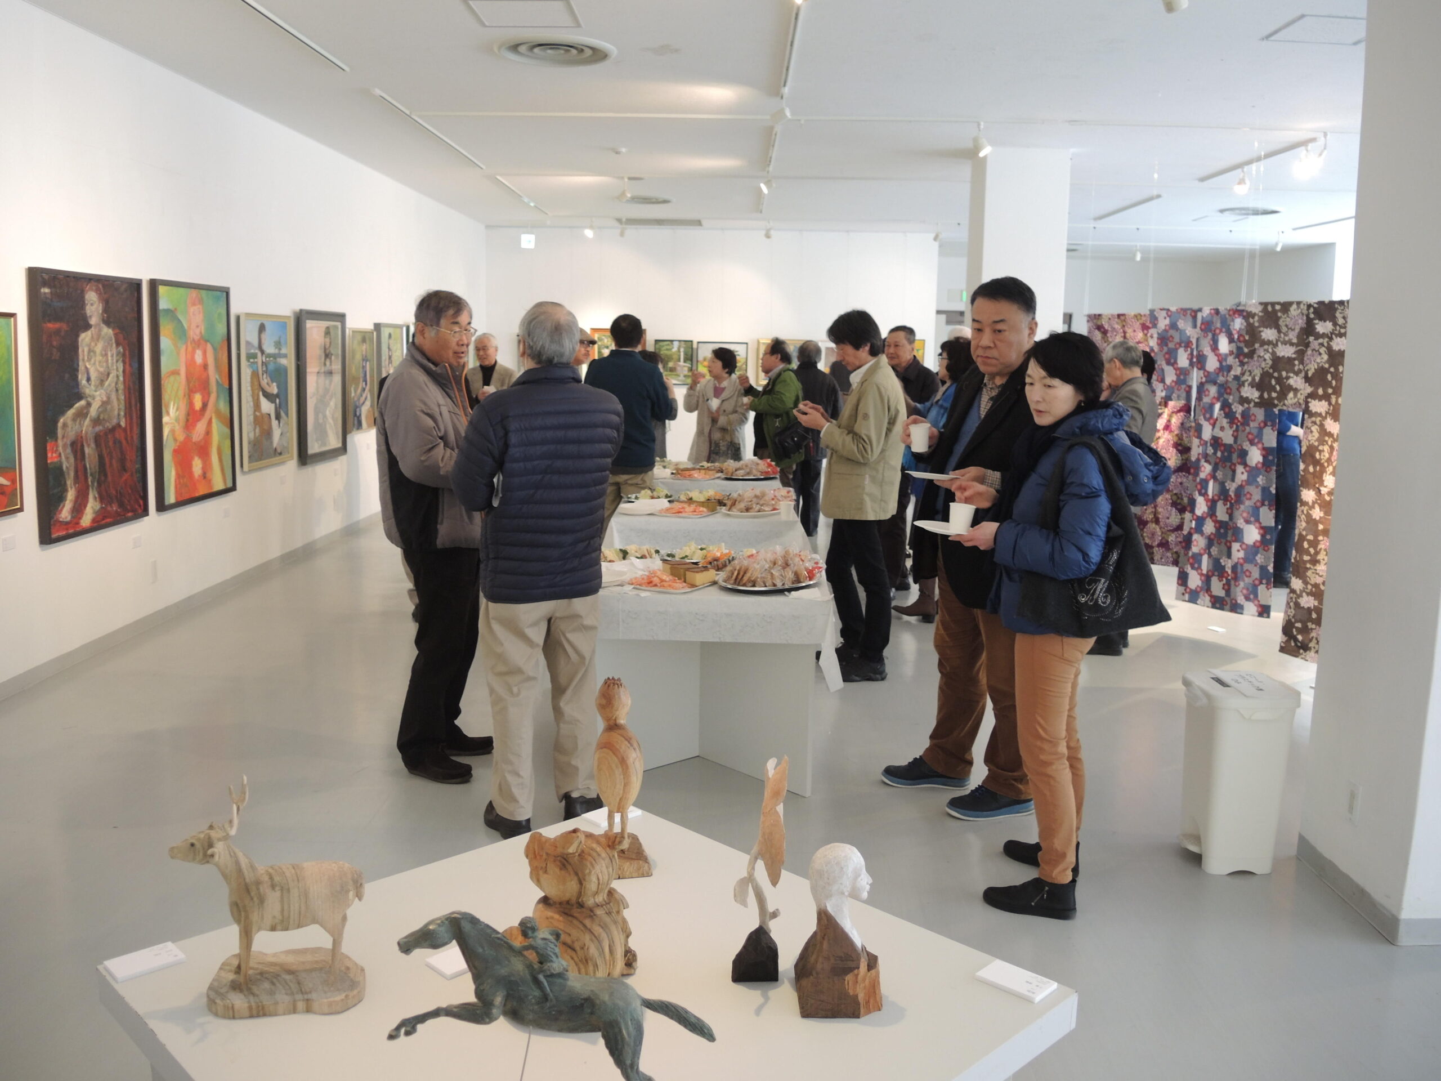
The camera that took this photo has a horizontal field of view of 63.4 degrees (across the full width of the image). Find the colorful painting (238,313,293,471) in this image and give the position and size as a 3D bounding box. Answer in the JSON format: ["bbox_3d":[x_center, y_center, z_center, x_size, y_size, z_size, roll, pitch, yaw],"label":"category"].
[{"bbox_3d":[-3.035,-1.000,7.803,0.060,0.985,0.800,1,9,1],"label":"colorful painting"}]

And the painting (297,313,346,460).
[{"bbox_3d":[-3.038,-1.177,8.900,0.050,1.120,0.920,2,10,0],"label":"painting"}]

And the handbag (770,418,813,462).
[{"bbox_3d":[0.496,-0.692,8.095,0.290,0.240,0.140,-18,9,-5],"label":"handbag"}]

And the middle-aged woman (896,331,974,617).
[{"bbox_3d":[1.224,-0.340,6.557,0.440,1.571,0.450,0,10,0],"label":"middle-aged woman"}]

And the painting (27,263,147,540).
[{"bbox_3d":[-3.041,-0.662,5.661,0.055,1.240,0.900,3,10,0],"label":"painting"}]

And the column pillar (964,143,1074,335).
[{"bbox_3d":[2.371,-1.574,9.534,0.640,3.020,0.650,0,10,0],"label":"column pillar"}]

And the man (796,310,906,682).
[{"bbox_3d":[0.579,-0.216,5.436,0.470,1.694,0.460,-1,10,-5],"label":"man"}]

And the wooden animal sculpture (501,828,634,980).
[{"bbox_3d":[-0.197,0.479,1.552,0.170,0.207,0.130,2,9,6],"label":"wooden animal sculpture"}]

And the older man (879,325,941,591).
[{"bbox_3d":[1.095,-0.483,7.203,0.500,1.670,0.330,7,12,36],"label":"older man"}]

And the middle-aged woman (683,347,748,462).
[{"bbox_3d":[-0.035,-0.645,8.561,0.480,1.526,0.380,5,11,27],"label":"middle-aged woman"}]

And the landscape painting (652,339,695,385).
[{"bbox_3d":[-0.612,-2.347,15.369,0.522,0.588,0.040,0,11,0],"label":"landscape painting"}]

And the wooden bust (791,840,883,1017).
[{"bbox_3d":[0.154,0.488,1.506,0.115,0.210,0.125,0,9,-4],"label":"wooden bust"}]

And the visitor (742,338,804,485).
[{"bbox_3d":[0.364,-0.617,8.205,0.440,1.595,0.500,2,9,7],"label":"visitor"}]

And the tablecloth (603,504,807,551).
[{"bbox_3d":[-0.065,0.180,6.083,0.890,0.710,0.890,0,9,0],"label":"tablecloth"}]

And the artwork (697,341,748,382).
[{"bbox_3d":[0.031,-2.349,15.364,0.677,0.528,0.040,0,11,0],"label":"artwork"}]

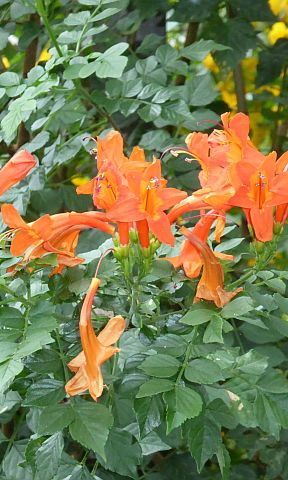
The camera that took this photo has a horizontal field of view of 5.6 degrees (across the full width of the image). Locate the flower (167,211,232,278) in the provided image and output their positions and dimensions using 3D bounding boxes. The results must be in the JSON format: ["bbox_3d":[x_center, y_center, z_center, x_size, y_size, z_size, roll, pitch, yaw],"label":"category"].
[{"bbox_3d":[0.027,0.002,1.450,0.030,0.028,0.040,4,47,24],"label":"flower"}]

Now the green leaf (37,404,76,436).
[{"bbox_3d":[-0.051,0.103,1.700,0.027,0.005,0.018,-40,63,-16],"label":"green leaf"}]

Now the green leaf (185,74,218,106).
[{"bbox_3d":[0.031,-0.080,1.580,0.018,0.019,0.004,31,-20,8],"label":"green leaf"}]

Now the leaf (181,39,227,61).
[{"bbox_3d":[0.036,-0.116,1.800,0.028,0.014,0.011,-5,-33,-3],"label":"leaf"}]

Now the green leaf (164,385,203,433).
[{"bbox_3d":[0.021,0.097,1.680,0.023,0.032,0.006,8,-30,1],"label":"green leaf"}]

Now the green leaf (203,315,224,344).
[{"bbox_3d":[0.041,0.051,1.680,0.011,0.019,0.004,6,-30,3],"label":"green leaf"}]

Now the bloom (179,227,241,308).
[{"bbox_3d":[0.036,0.015,1.610,0.031,0.043,0.032,15,3,1],"label":"bloom"}]

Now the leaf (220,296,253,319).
[{"bbox_3d":[0.049,0.035,1.540,0.019,0.008,0.009,-20,56,-14],"label":"leaf"}]

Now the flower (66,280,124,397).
[{"bbox_3d":[-0.026,0.052,1.570,0.031,0.066,0.032,-2,3,0],"label":"flower"}]

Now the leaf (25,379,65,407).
[{"bbox_3d":[-0.049,0.075,1.450,0.021,0.004,0.017,-27,48,-17],"label":"leaf"}]

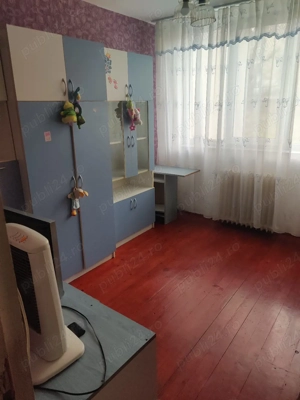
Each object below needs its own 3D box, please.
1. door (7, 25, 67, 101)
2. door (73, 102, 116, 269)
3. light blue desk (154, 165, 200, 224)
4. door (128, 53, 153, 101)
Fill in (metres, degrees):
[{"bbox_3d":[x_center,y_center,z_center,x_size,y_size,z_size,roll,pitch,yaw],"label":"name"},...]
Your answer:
[{"bbox_3d":[-0.799,-0.965,2.270,0.025,0.473,0.451,10,20,34],"label":"door"},{"bbox_3d":[-0.515,-0.124,2.912,0.025,1.516,0.452,10,20,34],"label":"door"},{"bbox_3d":[0.250,-0.065,4.280,0.742,0.695,0.400,10,20,34],"label":"light blue desk"},{"bbox_3d":[-0.104,-1.323,3.405,0.025,0.470,0.446,10,20,34],"label":"door"}]

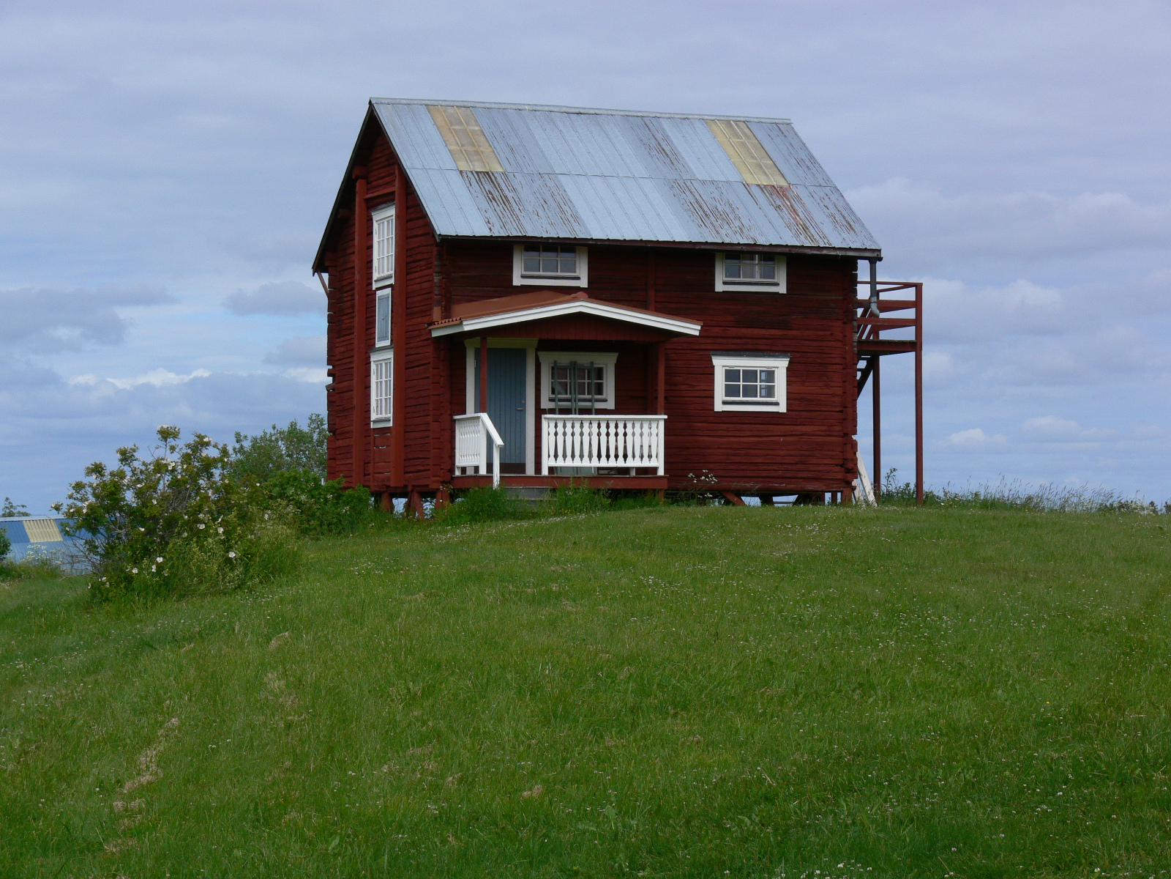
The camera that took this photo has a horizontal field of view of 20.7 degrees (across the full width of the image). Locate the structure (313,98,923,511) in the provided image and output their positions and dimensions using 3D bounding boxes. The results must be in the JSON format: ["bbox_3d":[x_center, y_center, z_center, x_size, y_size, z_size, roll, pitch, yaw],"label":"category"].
[{"bbox_3d":[0.904,-2.208,54.602,9.100,6.940,8.600,1,-2,-21],"label":"structure"}]

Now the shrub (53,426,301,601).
[{"bbox_3d":[-4.136,0.745,32.500,2.507,1.776,2.200,0,-1,0],"label":"shrub"}]

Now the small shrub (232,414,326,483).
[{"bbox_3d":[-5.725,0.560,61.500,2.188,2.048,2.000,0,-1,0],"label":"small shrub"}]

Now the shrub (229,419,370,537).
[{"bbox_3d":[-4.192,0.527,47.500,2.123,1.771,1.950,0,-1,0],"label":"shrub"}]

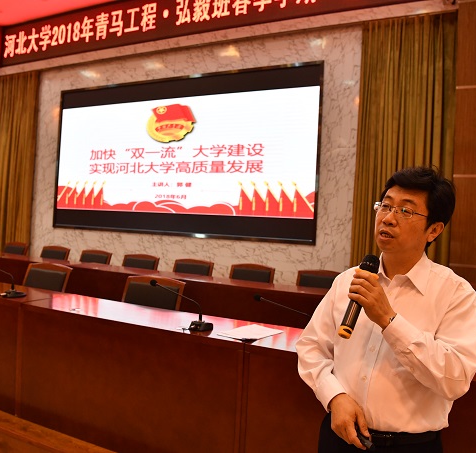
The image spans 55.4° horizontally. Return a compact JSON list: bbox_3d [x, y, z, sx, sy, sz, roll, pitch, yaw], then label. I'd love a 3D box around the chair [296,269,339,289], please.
[{"bbox_3d":[0.833,0.958,4.971,0.570,0.915,0.600,3,0,26],"label":"chair"}]

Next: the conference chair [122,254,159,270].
[{"bbox_3d":[-1.330,0.800,5.412,0.540,0.920,0.580,3,0,25],"label":"conference chair"}]

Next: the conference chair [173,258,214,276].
[{"bbox_3d":[-0.645,0.836,5.084,0.540,0.920,0.580,3,0,25],"label":"conference chair"}]

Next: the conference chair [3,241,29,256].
[{"bbox_3d":[-3.804,0.714,7.279,0.570,0.915,0.600,3,0,26],"label":"conference chair"}]

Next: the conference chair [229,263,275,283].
[{"bbox_3d":[0.047,0.917,5.362,0.570,0.915,0.600,3,0,26],"label":"conference chair"}]

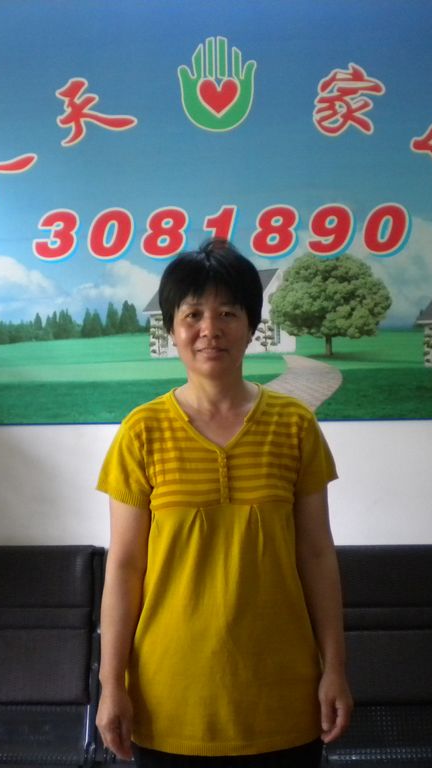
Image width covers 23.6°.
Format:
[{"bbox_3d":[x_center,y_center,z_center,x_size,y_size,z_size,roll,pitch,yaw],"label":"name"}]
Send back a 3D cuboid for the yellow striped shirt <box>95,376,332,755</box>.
[{"bbox_3d":[0.003,0.326,1.900,0.445,0.645,0.260,-1,3,-1],"label":"yellow striped shirt"}]

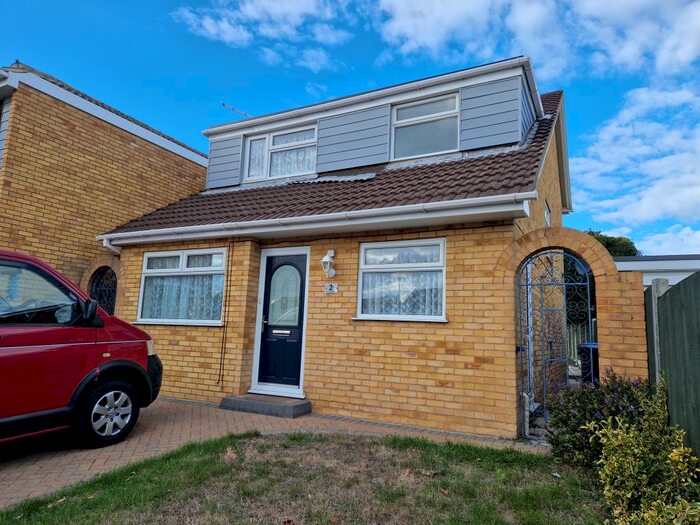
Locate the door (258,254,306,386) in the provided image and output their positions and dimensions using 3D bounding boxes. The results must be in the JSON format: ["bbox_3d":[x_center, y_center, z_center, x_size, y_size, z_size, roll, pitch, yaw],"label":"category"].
[{"bbox_3d":[-0.952,0.821,6.623,0.727,1.869,0.070,-3,-10,28],"label":"door"}]

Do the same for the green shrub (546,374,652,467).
[{"bbox_3d":[2.253,1.404,4.247,0.857,0.807,0.757,-3,-10,28],"label":"green shrub"}]

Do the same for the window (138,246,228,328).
[{"bbox_3d":[-2.612,0.385,7.150,1.839,1.168,0.120,-3,-10,28],"label":"window"}]

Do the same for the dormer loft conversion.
[{"bbox_3d":[0.195,-2.126,9.269,6.586,1.345,2.082,-3,-10,28],"label":"dormer loft conversion"}]

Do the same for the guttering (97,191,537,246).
[{"bbox_3d":[-1.160,-0.499,6.317,6.835,0.169,0.130,-3,-10,28],"label":"guttering"}]

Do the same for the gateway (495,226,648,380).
[{"bbox_3d":[2.305,0.748,4.957,1.430,2.259,0.219,-3,-10,28],"label":"gateway"}]

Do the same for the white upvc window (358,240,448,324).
[{"bbox_3d":[0.629,0.228,5.820,1.212,1.013,0.120,-3,-10,28],"label":"white upvc window"}]

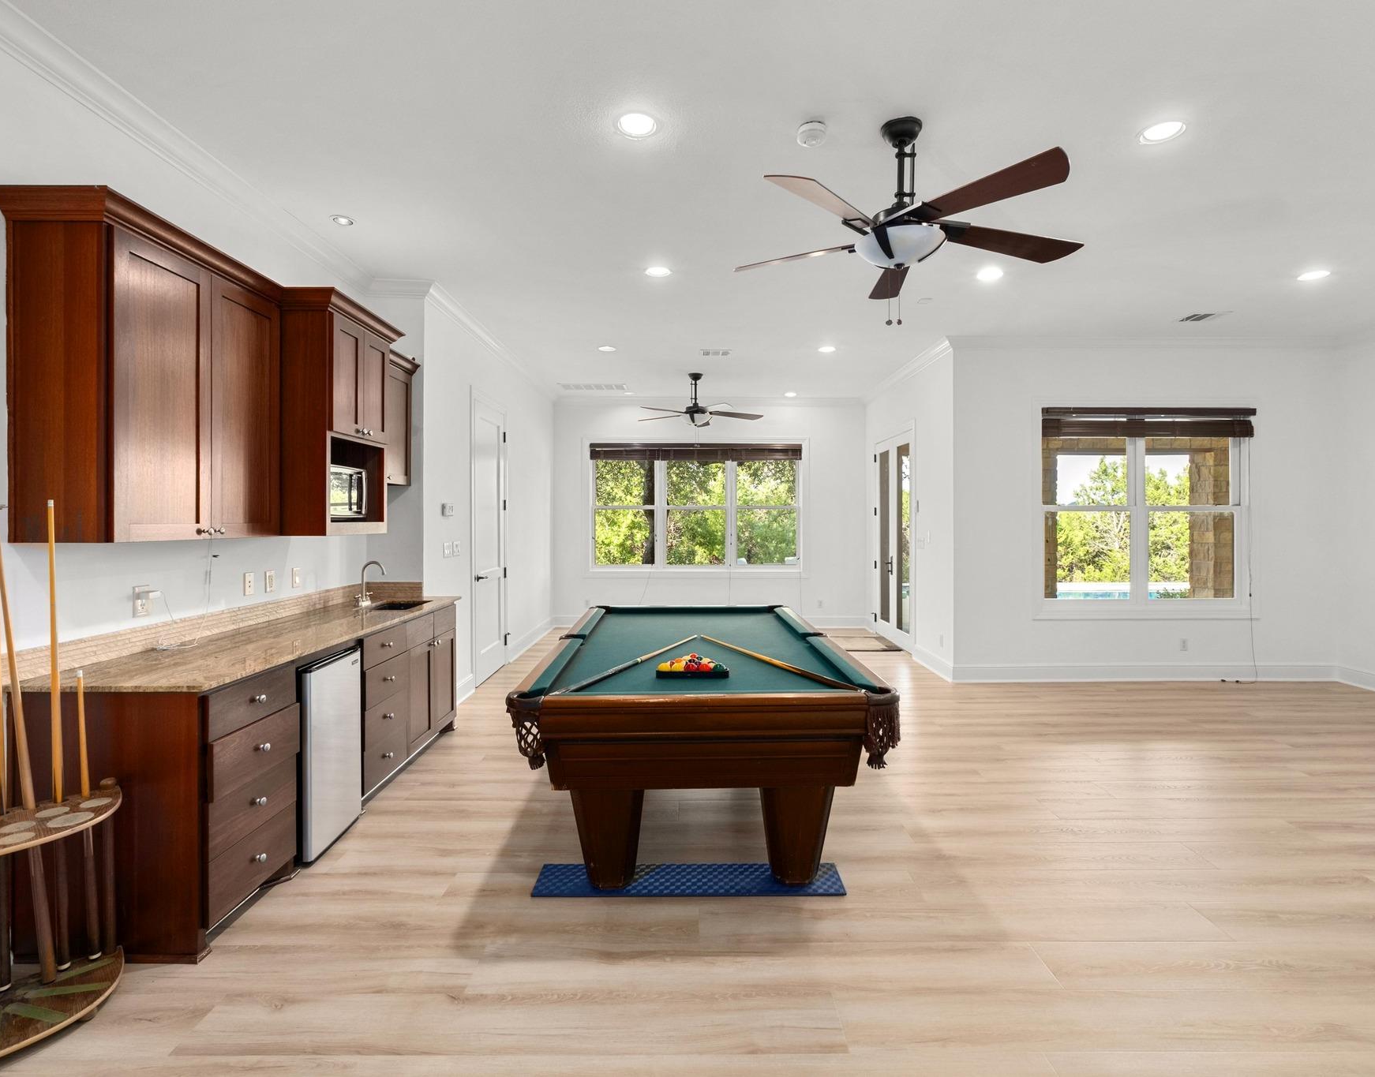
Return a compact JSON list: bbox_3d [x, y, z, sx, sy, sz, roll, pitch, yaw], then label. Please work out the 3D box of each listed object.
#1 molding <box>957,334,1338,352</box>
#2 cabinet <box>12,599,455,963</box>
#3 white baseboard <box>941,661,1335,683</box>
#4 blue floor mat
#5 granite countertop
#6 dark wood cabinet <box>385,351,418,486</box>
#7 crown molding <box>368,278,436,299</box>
[{"bbox_3d":[4.005,-1.721,5.923,3.490,0.095,0.095,0,2,0],"label":"molding"},{"bbox_3d":[-1.885,0.901,3.385,0.620,0.888,2.400,0,2,0],"label":"cabinet"},{"bbox_3d":[4.040,1.197,5.966,3.400,0.150,0.022,0,2,0],"label":"white baseboard"},{"bbox_3d":[0.006,1.363,2.687,1.212,0.013,0.206,0,2,0],"label":"blue floor mat"},{"bbox_3d":[-1.872,0.449,3.370,0.650,0.025,2.435,0,2,0],"label":"granite countertop"},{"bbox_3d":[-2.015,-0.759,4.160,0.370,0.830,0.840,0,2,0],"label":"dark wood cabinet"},{"bbox_3d":[-1.930,-1.679,4.522,0.480,0.095,0.095,0,2,0],"label":"crown molding"}]

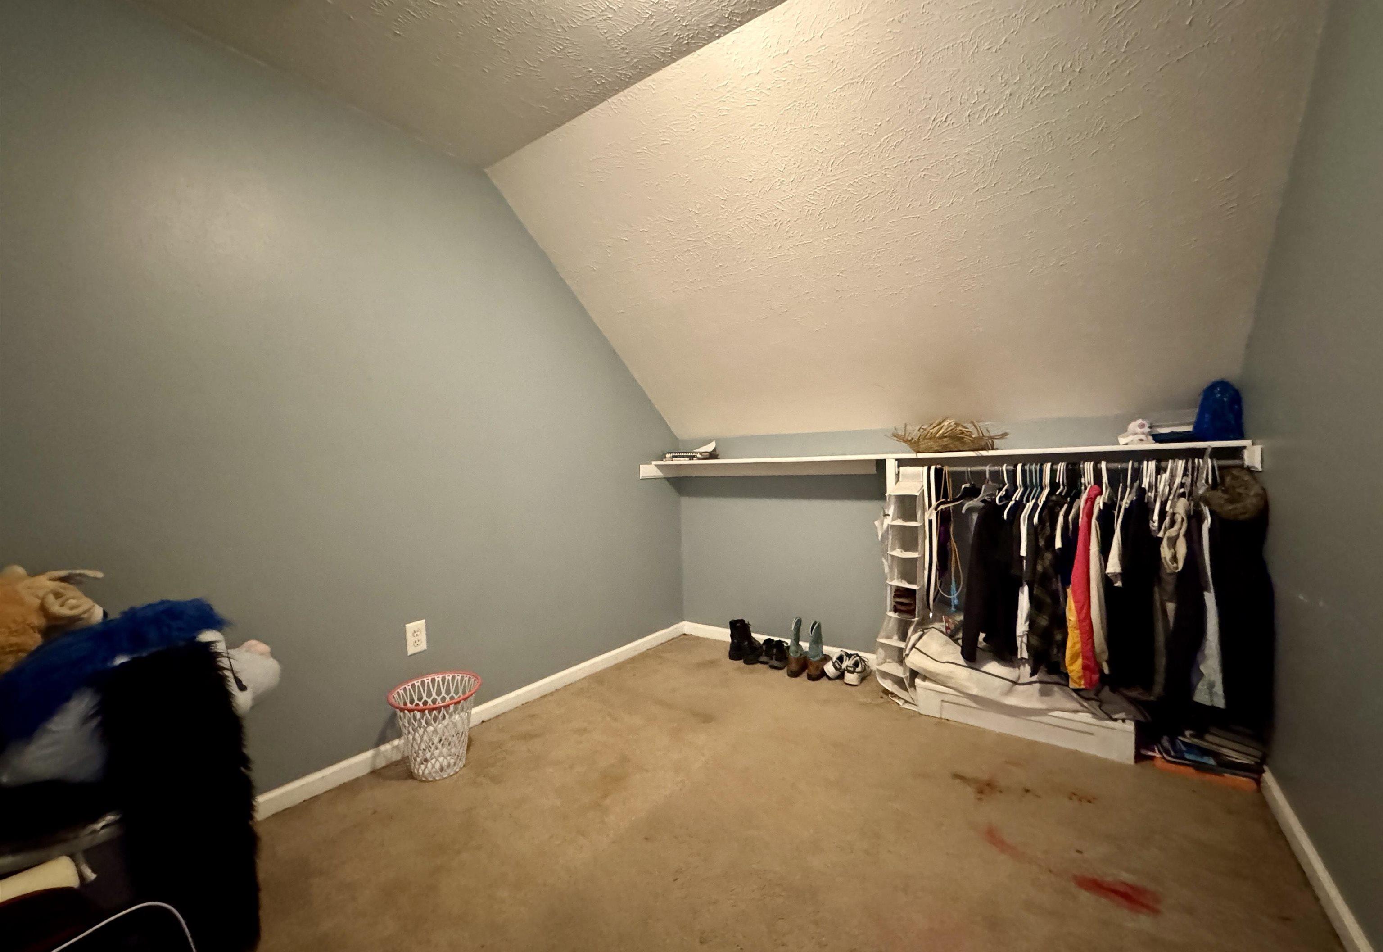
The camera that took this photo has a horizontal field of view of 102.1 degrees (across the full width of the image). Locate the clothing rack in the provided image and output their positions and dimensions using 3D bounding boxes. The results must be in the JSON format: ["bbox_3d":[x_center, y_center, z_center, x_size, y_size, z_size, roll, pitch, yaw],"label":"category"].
[{"bbox_3d":[1.361,0.422,2.190,1.198,1.050,0.460,-1,1,36],"label":"clothing rack"}]

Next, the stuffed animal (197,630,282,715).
[{"bbox_3d":[-1.105,0.466,1.303,0.190,0.190,0.240,-1,1,45],"label":"stuffed animal"}]

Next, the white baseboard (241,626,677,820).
[{"bbox_3d":[-0.700,0.979,2.568,0.016,0.076,2.270,-1,1,36],"label":"white baseboard"}]

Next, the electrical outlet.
[{"bbox_3d":[-1.035,0.609,2.108,0.009,0.115,0.071,-1,1,36],"label":"electrical outlet"}]

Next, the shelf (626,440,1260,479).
[{"bbox_3d":[0.840,-0.052,2.599,2.509,0.094,0.369,-1,1,36],"label":"shelf"}]

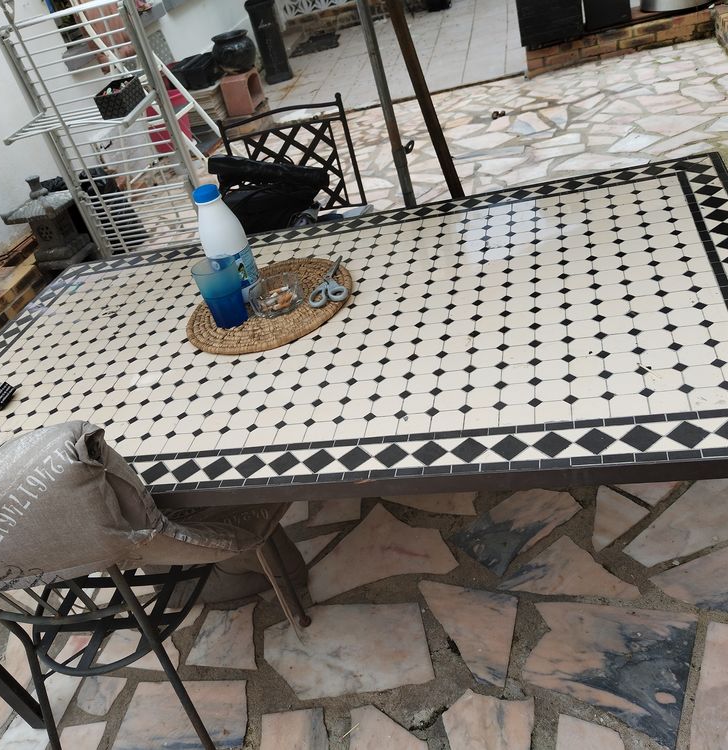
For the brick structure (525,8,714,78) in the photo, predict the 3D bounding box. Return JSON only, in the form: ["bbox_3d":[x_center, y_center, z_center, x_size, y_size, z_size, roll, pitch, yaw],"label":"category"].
[{"bbox_3d":[1.626,-2.192,4.837,1.120,0.190,0.420,-5,36,19],"label":"brick structure"}]

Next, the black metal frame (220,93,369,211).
[{"bbox_3d":[-0.187,-0.327,2.333,0.440,0.860,0.520,-7,35,16],"label":"black metal frame"}]

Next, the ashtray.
[{"bbox_3d":[-0.173,-0.158,1.477,0.106,0.037,0.106,-16,33,3],"label":"ashtray"}]

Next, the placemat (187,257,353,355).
[{"bbox_3d":[-0.188,-0.142,1.501,0.350,0.010,0.350,-6,35,17],"label":"placemat"}]

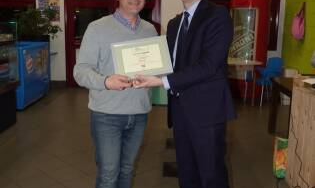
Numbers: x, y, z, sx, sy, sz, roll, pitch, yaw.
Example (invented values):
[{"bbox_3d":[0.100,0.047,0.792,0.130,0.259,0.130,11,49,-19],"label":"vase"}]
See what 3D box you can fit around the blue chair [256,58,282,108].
[{"bbox_3d":[2.085,-0.235,6.932,0.500,0.840,0.480,-7,13,-36],"label":"blue chair"}]

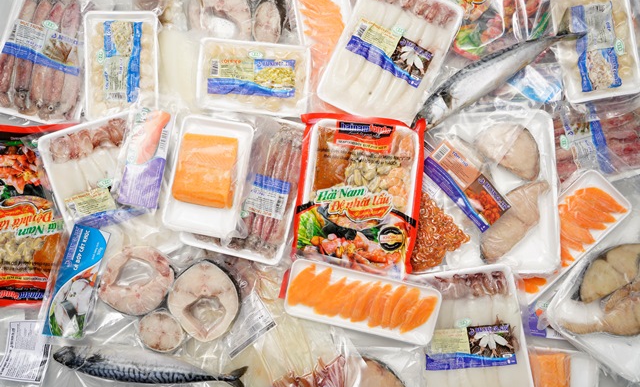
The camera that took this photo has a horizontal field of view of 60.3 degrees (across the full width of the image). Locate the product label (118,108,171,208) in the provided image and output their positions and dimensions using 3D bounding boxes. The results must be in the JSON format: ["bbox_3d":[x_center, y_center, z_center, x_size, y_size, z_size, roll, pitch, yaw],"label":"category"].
[{"bbox_3d":[-0.285,-0.058,0.902,0.066,0.003,0.160,7,83,2],"label":"product label"}]

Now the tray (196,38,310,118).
[{"bbox_3d":[-0.110,-0.191,0.929,0.184,0.028,0.123,3,83,2],"label":"tray"}]

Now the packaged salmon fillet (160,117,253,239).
[{"bbox_3d":[-0.177,-0.028,0.905,0.127,0.030,0.188,7,83,2],"label":"packaged salmon fillet"}]

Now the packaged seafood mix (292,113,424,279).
[{"bbox_3d":[0.060,0.002,0.896,0.195,0.040,0.248,5,83,2],"label":"packaged seafood mix"}]

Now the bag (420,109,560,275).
[{"bbox_3d":[0.274,-0.001,0.907,0.219,0.040,0.262,-1,83,1],"label":"bag"}]

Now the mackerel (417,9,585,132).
[{"bbox_3d":[0.286,-0.191,0.886,0.322,0.042,0.059,-28,83,-3],"label":"mackerel"}]

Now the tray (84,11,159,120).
[{"bbox_3d":[-0.333,-0.215,0.941,0.125,0.028,0.190,-2,83,1],"label":"tray"}]

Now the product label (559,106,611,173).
[{"bbox_3d":[0.435,-0.100,0.906,0.071,0.003,0.136,-12,83,0],"label":"product label"}]

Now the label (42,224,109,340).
[{"bbox_3d":[-0.394,0.147,0.908,0.072,0.003,0.180,9,83,2],"label":"label"}]

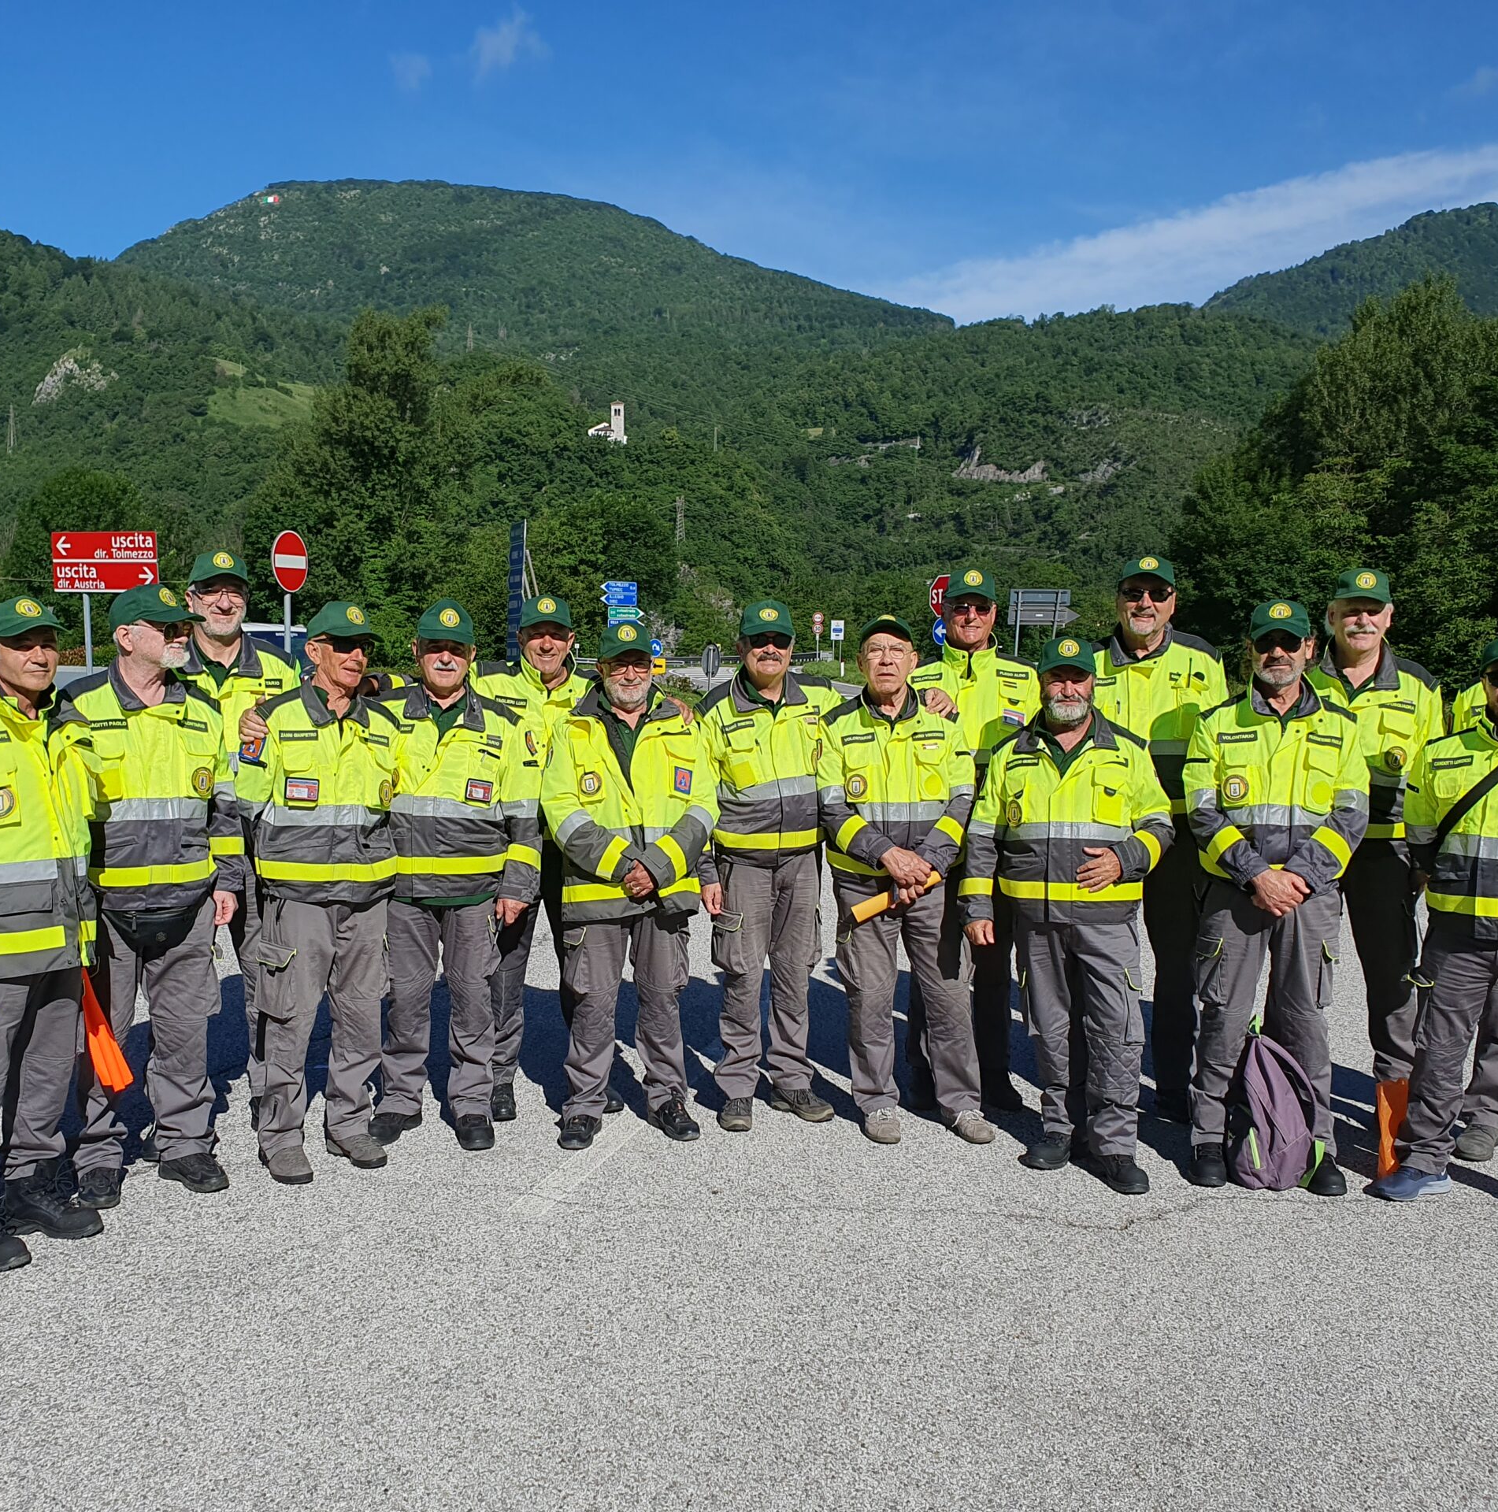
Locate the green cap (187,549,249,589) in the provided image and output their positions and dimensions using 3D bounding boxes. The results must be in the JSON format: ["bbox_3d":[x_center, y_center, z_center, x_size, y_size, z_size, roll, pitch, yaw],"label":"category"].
[{"bbox_3d":[-1.726,-0.608,4.930,0.190,0.130,0.260,-2,4,-27],"label":"green cap"}]

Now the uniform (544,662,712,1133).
[{"bbox_3d":[-0.399,0.474,4.980,0.580,1.470,0.370,0,3,-5],"label":"uniform"}]

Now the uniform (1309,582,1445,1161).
[{"bbox_3d":[2.086,0.316,5.052,0.540,1.836,0.360,2,4,24],"label":"uniform"}]

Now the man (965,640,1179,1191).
[{"bbox_3d":[0.969,0.528,4.602,0.600,1.452,0.390,2,5,20],"label":"man"}]

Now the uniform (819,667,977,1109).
[{"bbox_3d":[0.483,0.473,5.020,0.540,1.480,0.370,0,3,1],"label":"uniform"}]

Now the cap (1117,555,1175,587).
[{"bbox_3d":[1.366,-0.636,5.200,0.185,0.125,0.265,1,3,11],"label":"cap"}]

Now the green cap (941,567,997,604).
[{"bbox_3d":[0.758,-0.588,5.184,0.180,0.130,0.260,1,4,3],"label":"green cap"}]

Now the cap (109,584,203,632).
[{"bbox_3d":[-1.759,-0.438,4.480,0.270,0.135,0.185,1,4,20],"label":"cap"}]

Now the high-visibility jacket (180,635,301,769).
[{"bbox_3d":[-1.663,-0.020,4.795,0.550,0.730,0.360,-1,4,-18],"label":"high-visibility jacket"}]

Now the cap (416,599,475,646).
[{"bbox_3d":[-0.972,-0.427,4.854,0.180,0.135,0.260,0,12,-11],"label":"cap"}]

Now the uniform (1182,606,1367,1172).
[{"bbox_3d":[1.614,0.406,4.584,0.560,1.753,0.360,2,4,24],"label":"uniform"}]

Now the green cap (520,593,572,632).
[{"bbox_3d":[-0.684,-0.485,5.097,0.175,0.130,0.260,0,4,-8],"label":"green cap"}]

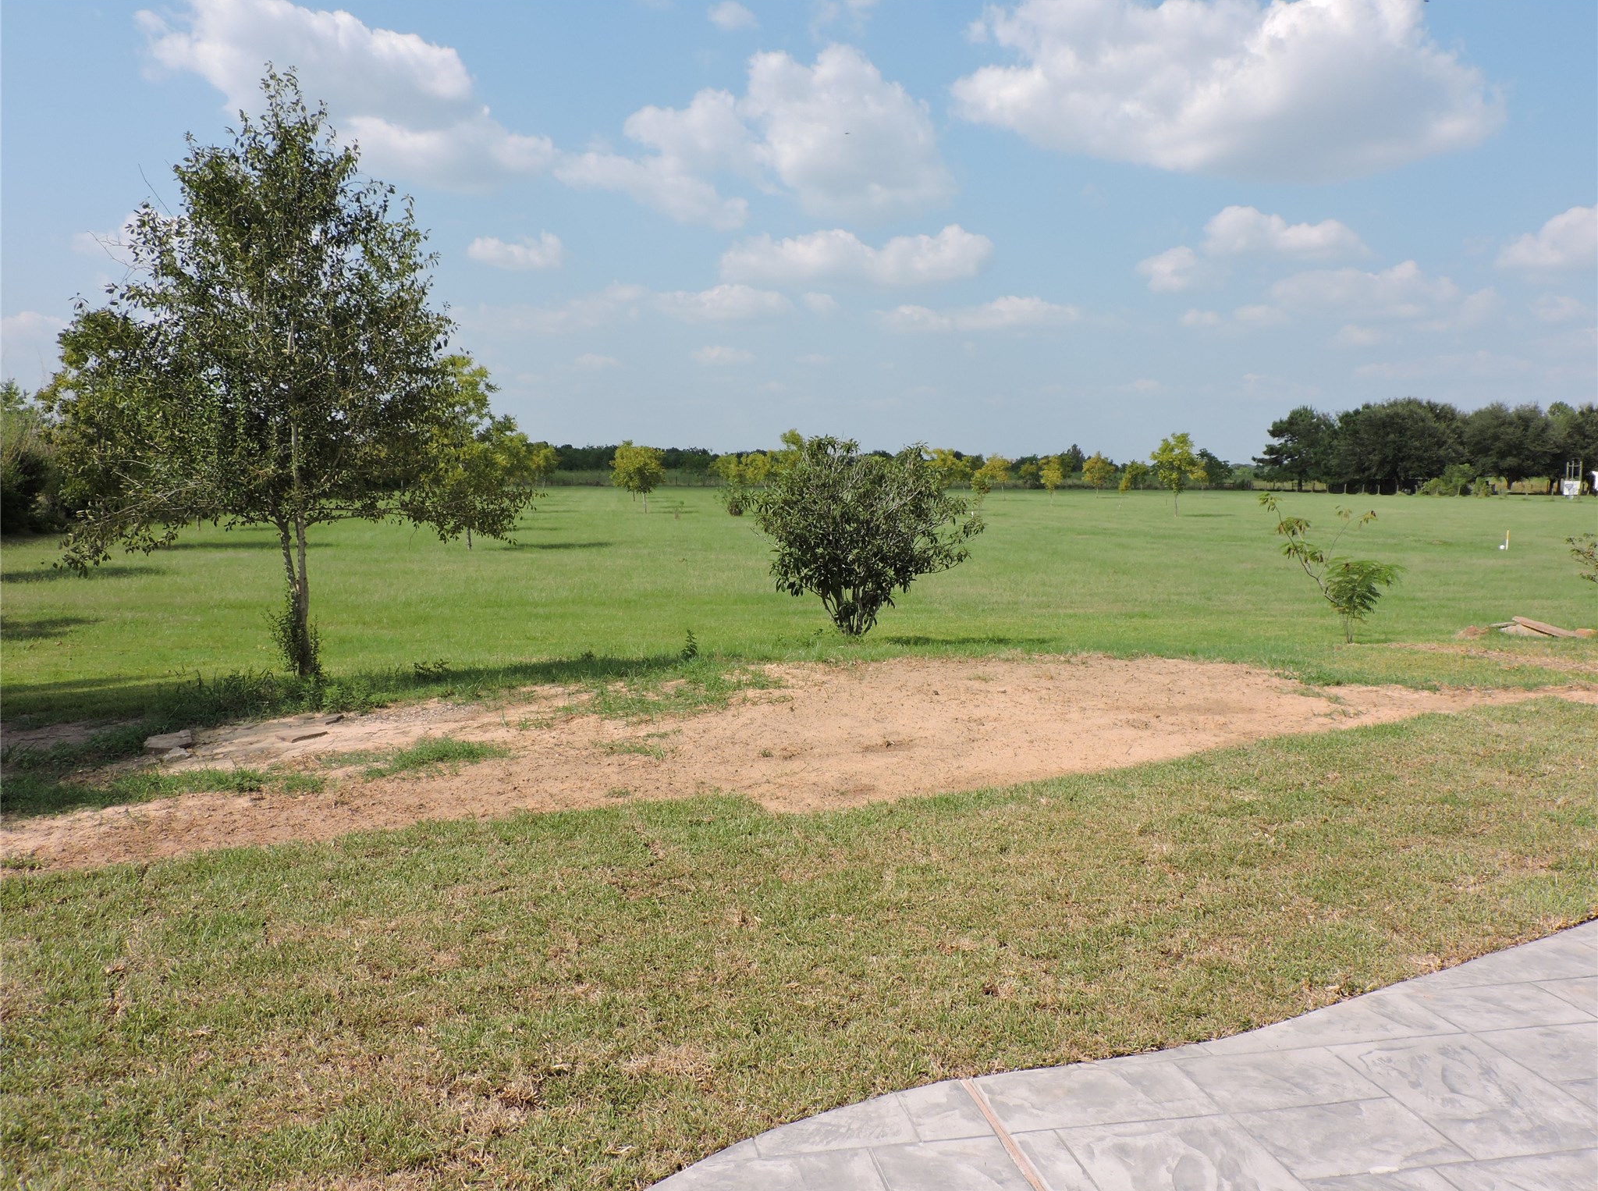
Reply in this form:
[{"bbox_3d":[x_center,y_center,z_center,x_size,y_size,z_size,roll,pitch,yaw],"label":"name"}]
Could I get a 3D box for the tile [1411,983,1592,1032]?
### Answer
[{"bbox_3d":[2.117,1.259,3.912,0.457,0.030,0.298,-1,5,-10],"label":"tile"}]

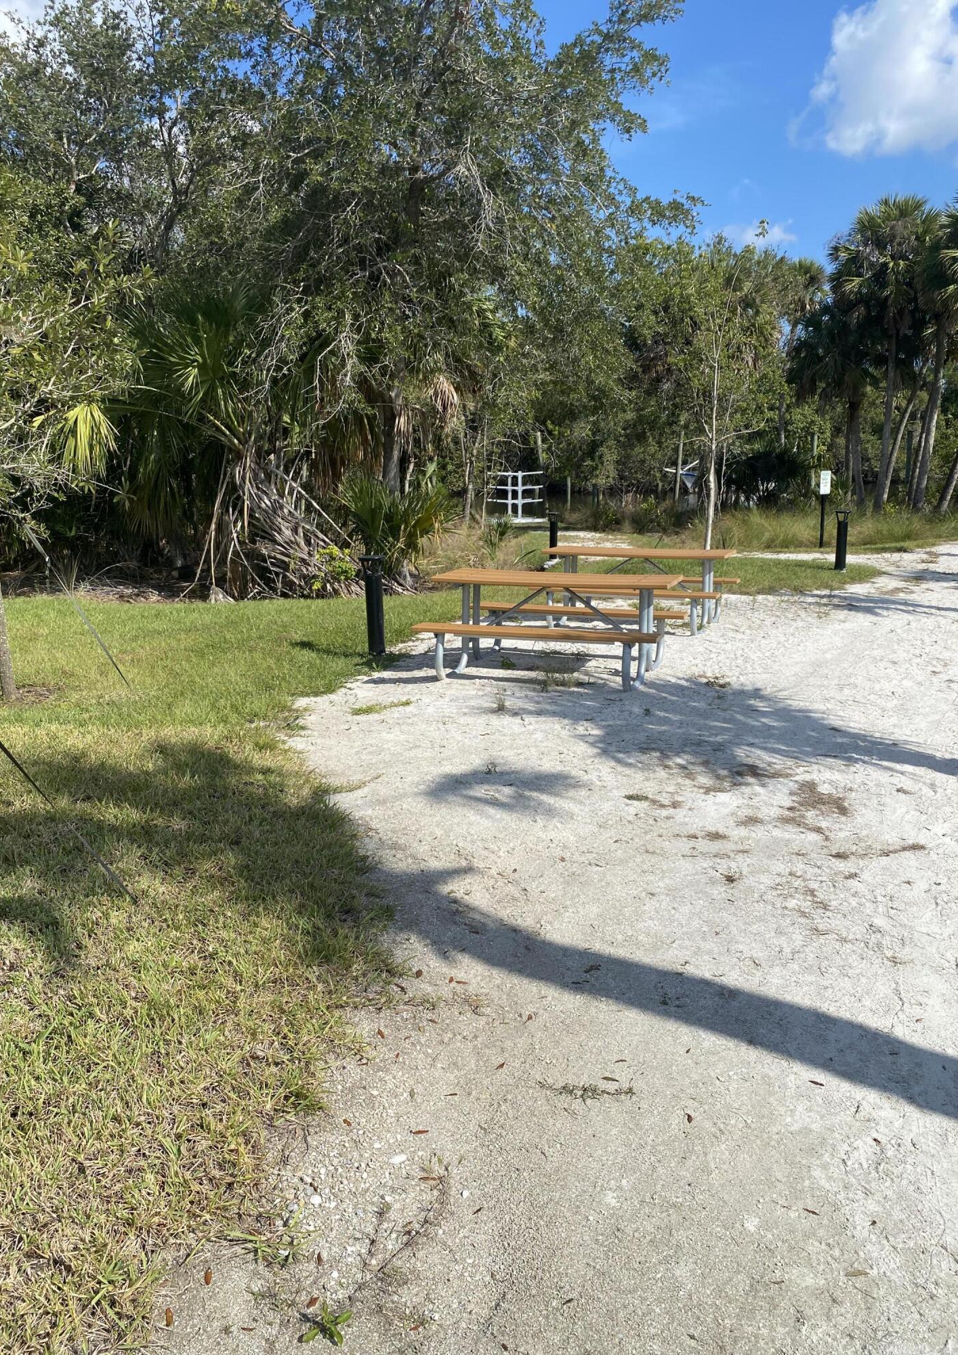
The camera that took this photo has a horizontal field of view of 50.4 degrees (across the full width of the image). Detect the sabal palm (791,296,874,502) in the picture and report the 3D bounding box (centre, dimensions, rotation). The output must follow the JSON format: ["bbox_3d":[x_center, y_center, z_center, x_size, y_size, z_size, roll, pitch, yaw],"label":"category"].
[{"bbox_3d":[10.612,-8.090,30.500,2.600,6.218,2.600,-1,12,0],"label":"sabal palm"}]

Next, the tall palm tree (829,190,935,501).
[{"bbox_3d":[12.334,-9.770,31.000,3.200,9.560,3.200,-1,12,0],"label":"tall palm tree"}]

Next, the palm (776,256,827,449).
[{"bbox_3d":[12.393,-11.358,39.000,2.400,9.310,2.400,-1,12,0],"label":"palm"}]

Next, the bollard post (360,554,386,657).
[{"bbox_3d":[-0.924,-0.638,9.098,0.220,0.880,0.220,-1,12,0],"label":"bollard post"}]

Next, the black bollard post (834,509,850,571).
[{"bbox_3d":[5.467,-2.049,15.300,0.220,0.880,0.220,-1,12,0],"label":"black bollard post"}]

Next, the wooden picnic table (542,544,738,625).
[{"bbox_3d":[1.627,-0.925,10.475,1.870,0.760,1.530,4,13,21],"label":"wooden picnic table"}]

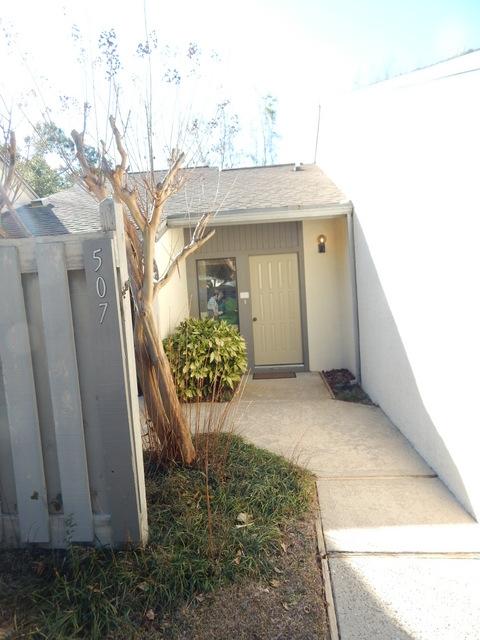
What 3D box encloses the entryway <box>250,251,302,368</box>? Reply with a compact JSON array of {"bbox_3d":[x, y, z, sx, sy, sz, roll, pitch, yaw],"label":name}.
[{"bbox_3d":[0.673,-0.172,7.521,0.910,2.040,0.140,-3,4,6],"label":"entryway"}]

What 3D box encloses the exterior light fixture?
[{"bbox_3d":[1.461,-1.351,7.228,0.170,0.330,0.180,-3,4,6],"label":"exterior light fixture"}]

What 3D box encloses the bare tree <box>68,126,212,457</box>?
[{"bbox_3d":[-0.808,-0.241,3.837,1.270,3.200,1.150,-3,4,6],"label":"bare tree"}]

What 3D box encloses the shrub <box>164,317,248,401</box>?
[{"bbox_3d":[-0.499,0.549,6.392,1.250,1.200,1.150,-3,4,6],"label":"shrub"}]

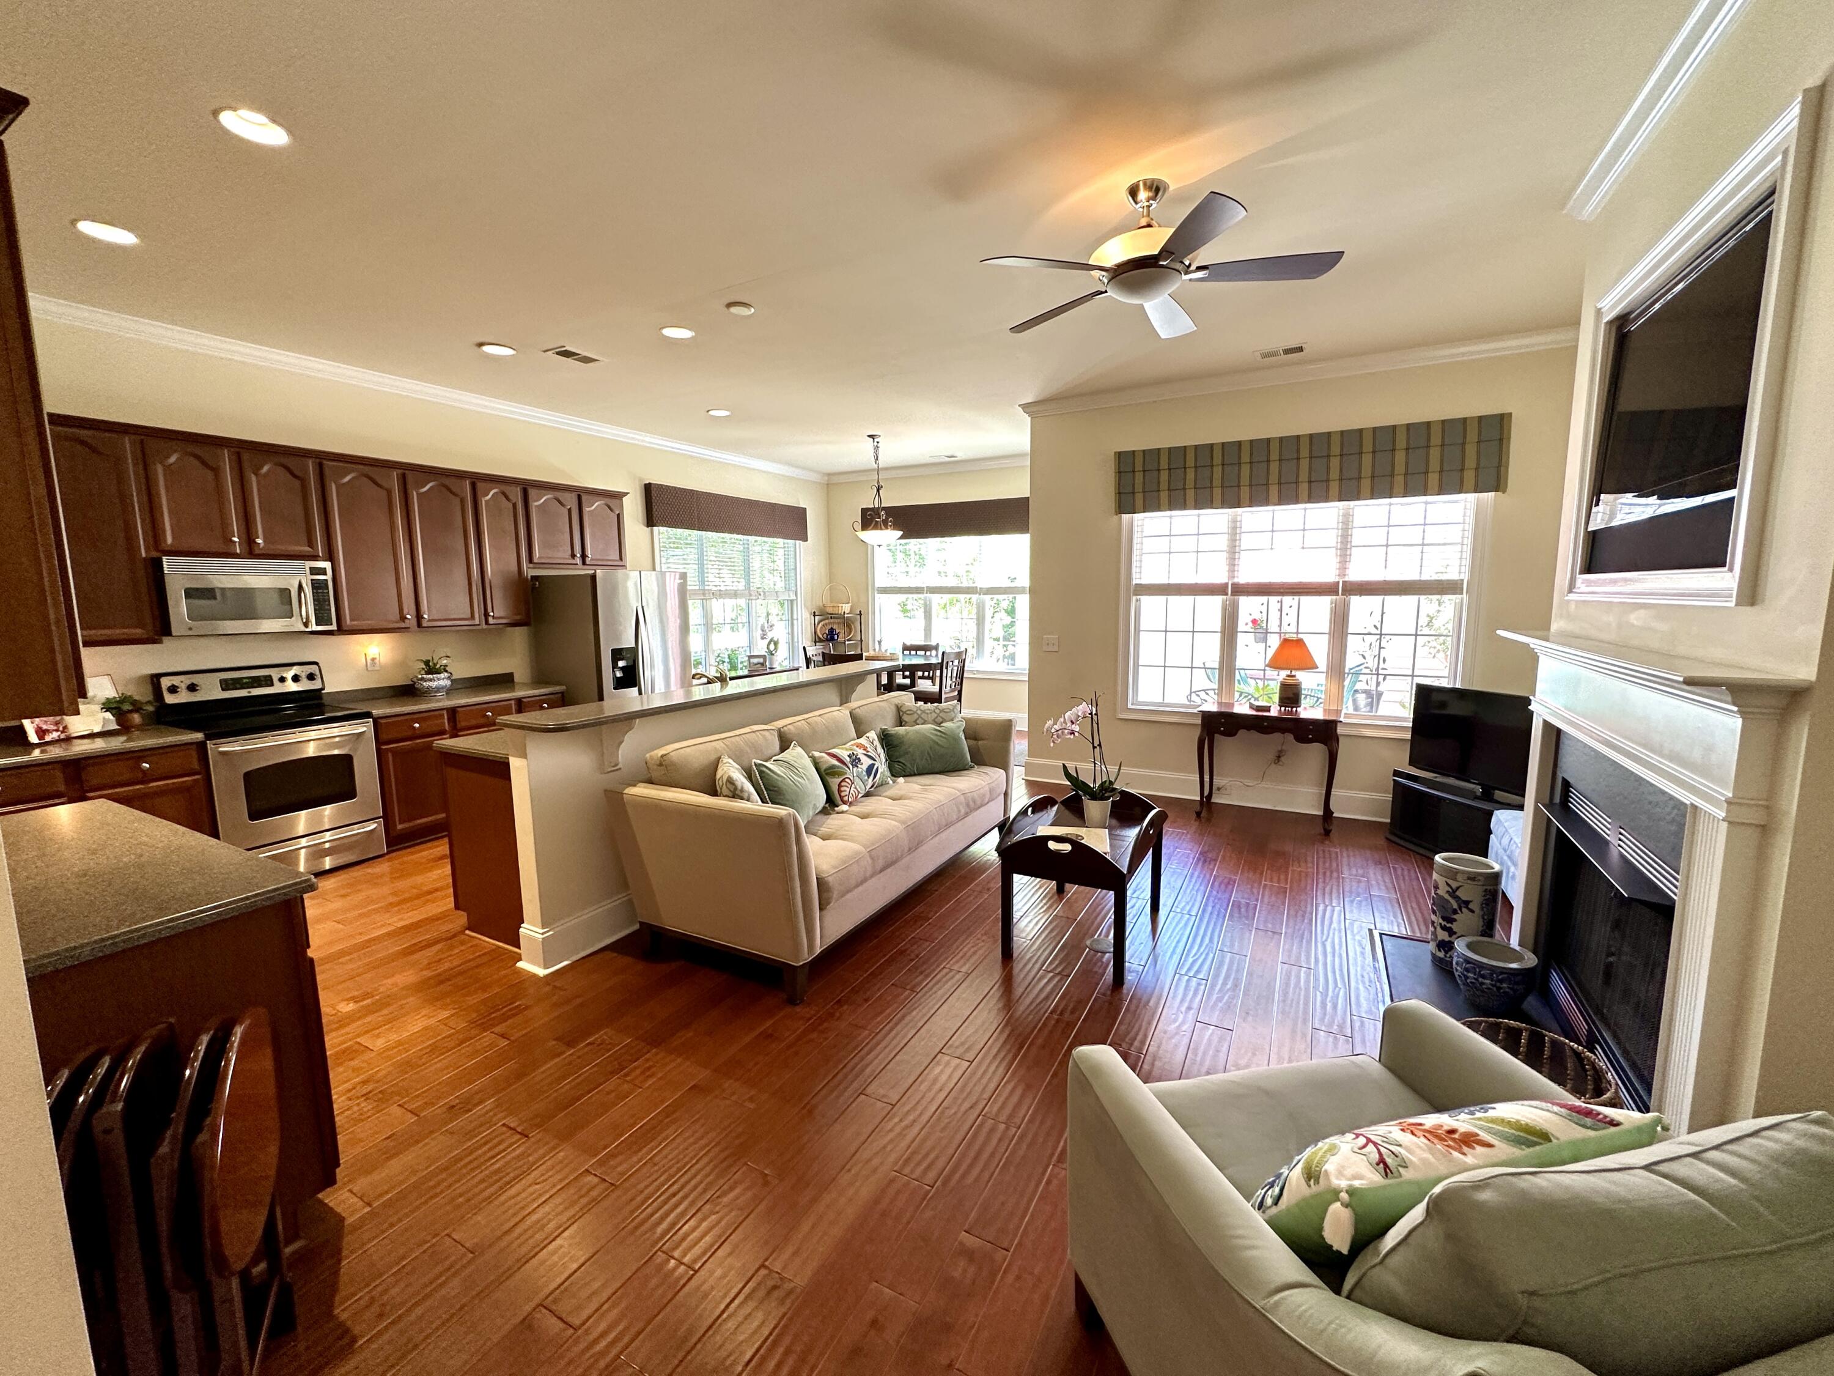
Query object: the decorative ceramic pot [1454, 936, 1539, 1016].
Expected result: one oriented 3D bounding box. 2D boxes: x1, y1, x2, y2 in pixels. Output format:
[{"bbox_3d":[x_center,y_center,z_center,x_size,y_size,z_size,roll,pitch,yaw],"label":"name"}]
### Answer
[{"bbox_3d":[2.214,1.114,2.848,0.256,0.210,0.256,4,8,29],"label":"decorative ceramic pot"}]

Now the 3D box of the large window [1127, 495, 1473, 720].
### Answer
[{"bbox_3d":[2.607,-0.560,5.311,2.220,1.700,0.120,4,8,29],"label":"large window"}]

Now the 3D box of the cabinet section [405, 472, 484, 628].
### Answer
[{"bbox_3d":[-3.373,-0.933,5.171,0.320,1.040,0.459,4,8,29],"label":"cabinet section"}]

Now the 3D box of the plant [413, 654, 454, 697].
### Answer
[{"bbox_3d":[-3.400,-0.085,5.225,0.220,0.303,0.230,4,8,29],"label":"plant"}]

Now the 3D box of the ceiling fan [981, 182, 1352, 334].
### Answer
[{"bbox_3d":[0.860,-1.662,2.814,1.280,0.410,1.280,4,8,29],"label":"ceiling fan"}]

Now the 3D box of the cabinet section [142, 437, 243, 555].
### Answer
[{"bbox_3d":[-3.986,-1.015,4.046,0.320,0.595,0.389,4,8,29],"label":"cabinet section"}]

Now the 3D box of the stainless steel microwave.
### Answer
[{"bbox_3d":[-3.883,-0.527,4.274,0.390,0.413,0.758,4,8,29],"label":"stainless steel microwave"}]

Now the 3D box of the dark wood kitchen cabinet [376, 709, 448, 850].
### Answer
[{"bbox_3d":[-3.485,0.565,4.952,0.610,0.870,0.470,4,8,29],"label":"dark wood kitchen cabinet"}]

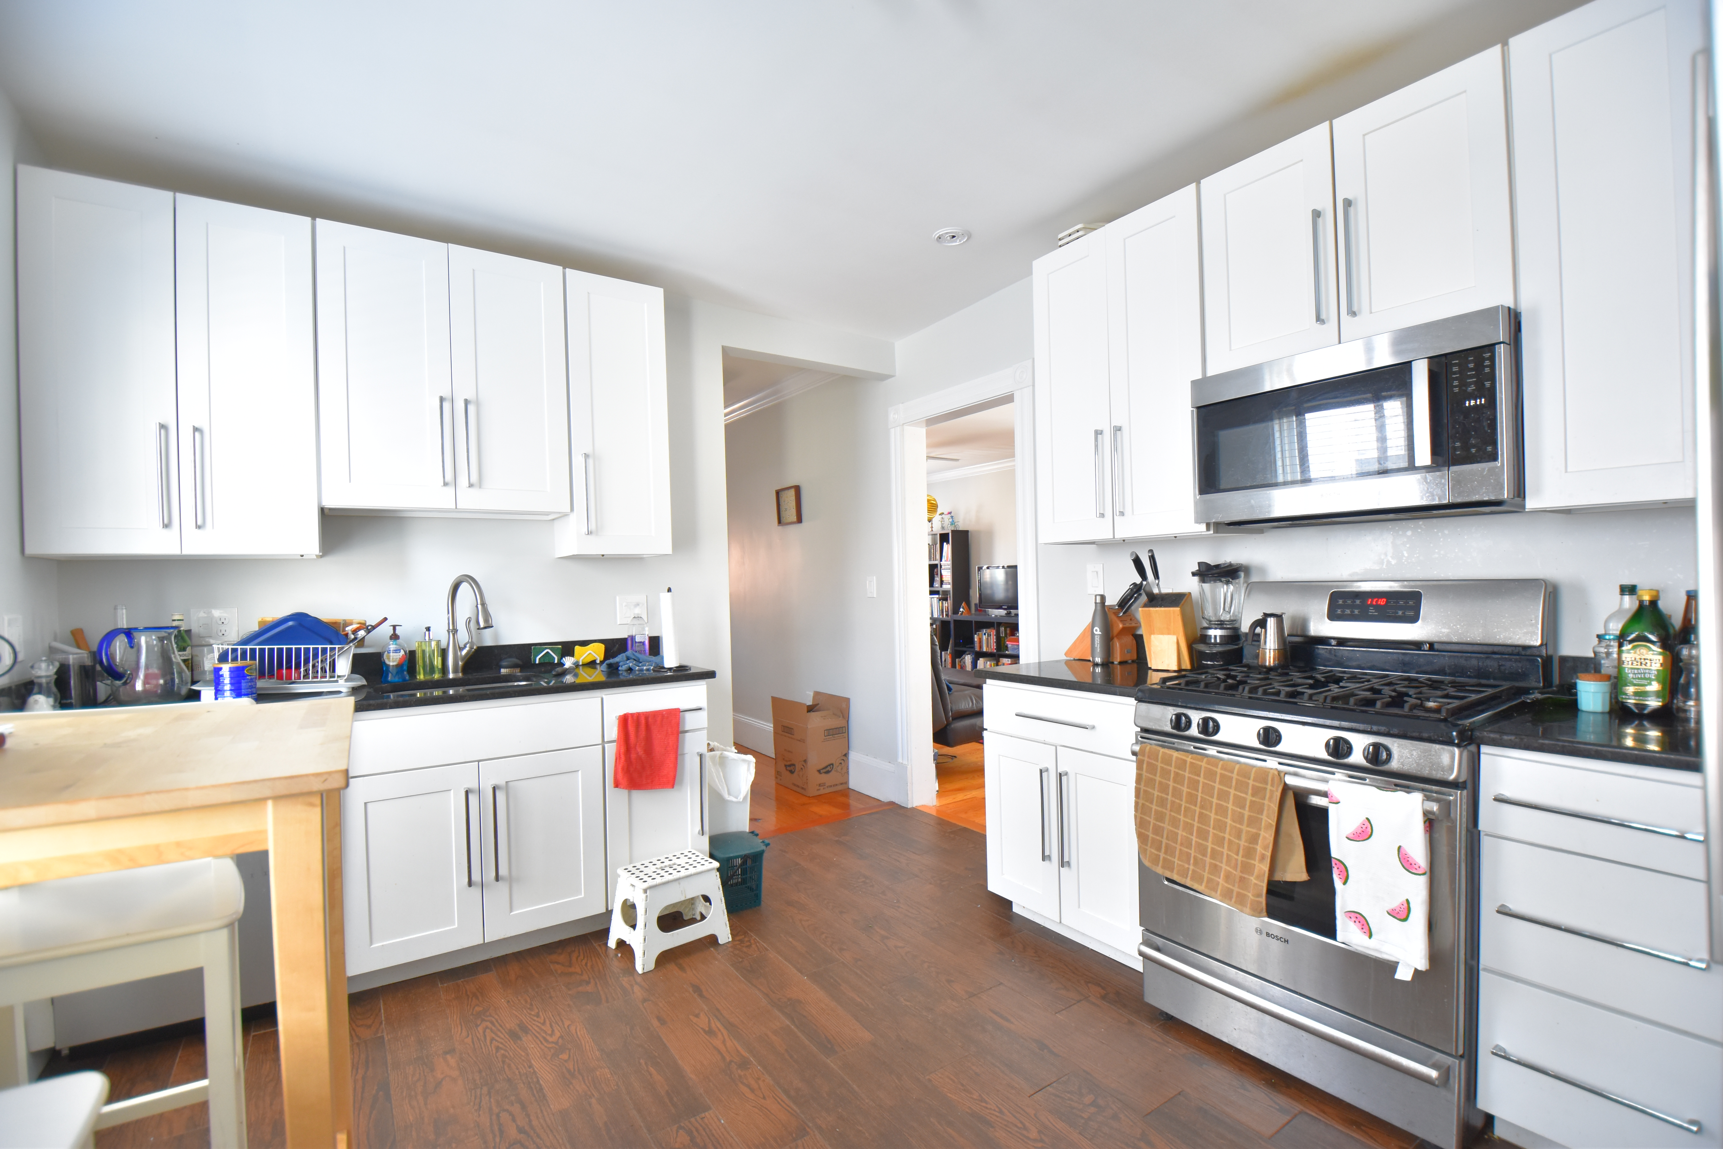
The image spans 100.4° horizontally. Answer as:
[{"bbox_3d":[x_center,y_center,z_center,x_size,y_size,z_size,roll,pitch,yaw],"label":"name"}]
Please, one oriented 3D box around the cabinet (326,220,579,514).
[{"bbox_3d":[-1.518,-0.689,2.661,0.760,0.925,0.340,-1,0,-31],"label":"cabinet"}]

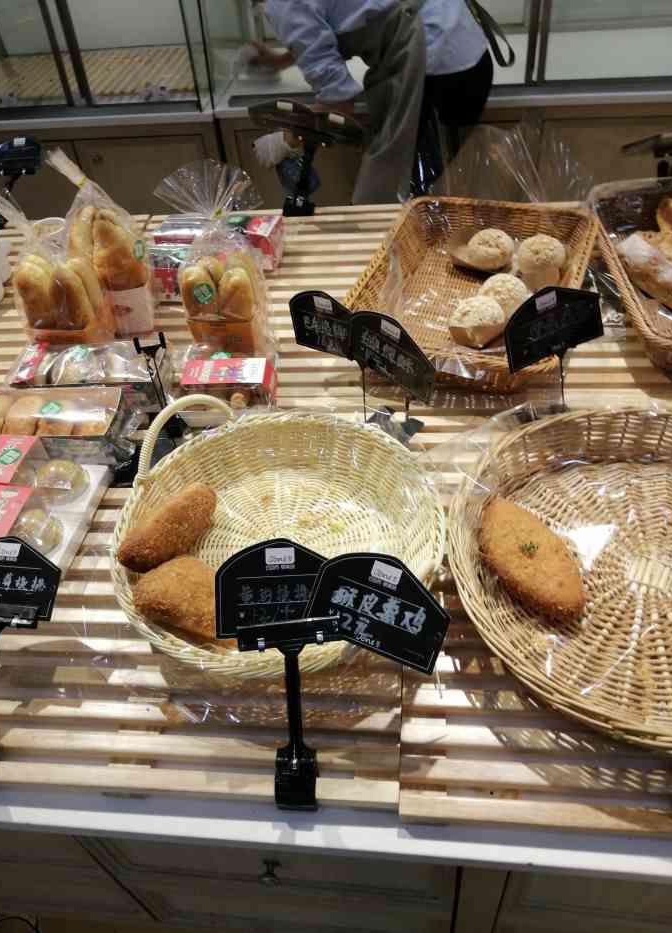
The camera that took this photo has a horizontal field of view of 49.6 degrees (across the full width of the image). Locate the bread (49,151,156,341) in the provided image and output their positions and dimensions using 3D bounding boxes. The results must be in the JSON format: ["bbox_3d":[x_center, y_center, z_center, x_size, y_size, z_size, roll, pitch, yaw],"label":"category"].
[{"bbox_3d":[-0.352,-0.330,1.111,0.097,0.261,0.089,-12,46,-6],"label":"bread"}]

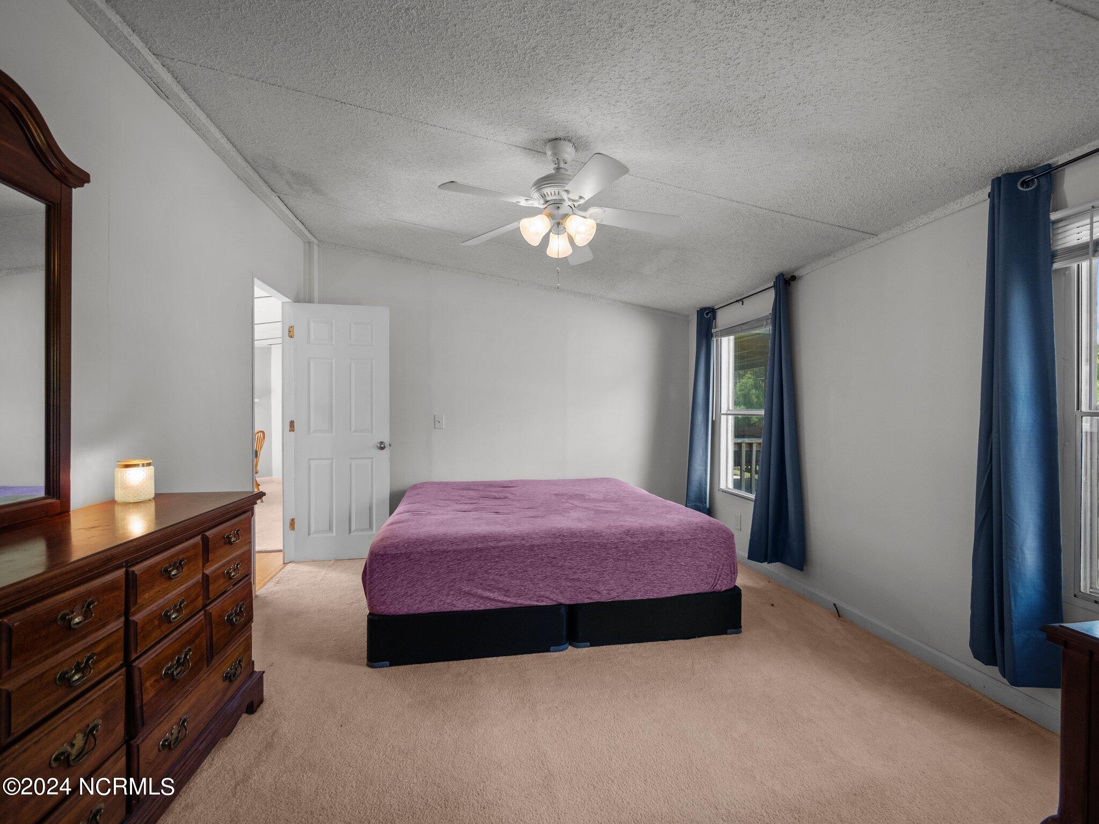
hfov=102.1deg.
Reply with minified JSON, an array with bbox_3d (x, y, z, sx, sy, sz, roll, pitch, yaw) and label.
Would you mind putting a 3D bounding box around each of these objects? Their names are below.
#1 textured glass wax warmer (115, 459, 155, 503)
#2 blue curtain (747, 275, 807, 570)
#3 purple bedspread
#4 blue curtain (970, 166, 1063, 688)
[{"bbox_3d":[-1.629,0.266,1.747,0.116,0.150,0.116,0,0,-11],"label":"textured glass wax warmer"},{"bbox_3d":[1.534,0.060,2.990,0.150,1.920,0.300,0,0,-12],"label":"blue curtain"},{"bbox_3d":[-0.066,0.775,3.122,1.900,0.370,1.740,0,0,-10],"label":"purple bedspread"},{"bbox_3d":[1.797,0.057,1.722,0.130,1.914,0.250,0,0,-12],"label":"blue curtain"}]

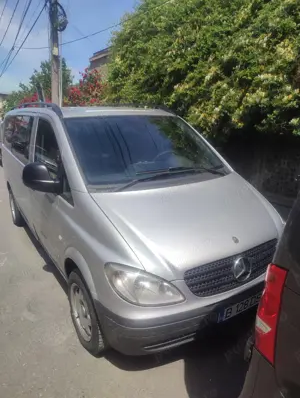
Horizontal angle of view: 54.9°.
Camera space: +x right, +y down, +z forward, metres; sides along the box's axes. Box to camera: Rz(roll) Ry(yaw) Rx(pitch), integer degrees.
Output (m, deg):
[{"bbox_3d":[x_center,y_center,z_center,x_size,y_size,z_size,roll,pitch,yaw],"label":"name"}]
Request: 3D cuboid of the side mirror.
[{"bbox_3d":[-0.842,-0.169,2.258,0.280,0.260,0.200,-10,19,-32],"label":"side mirror"}]

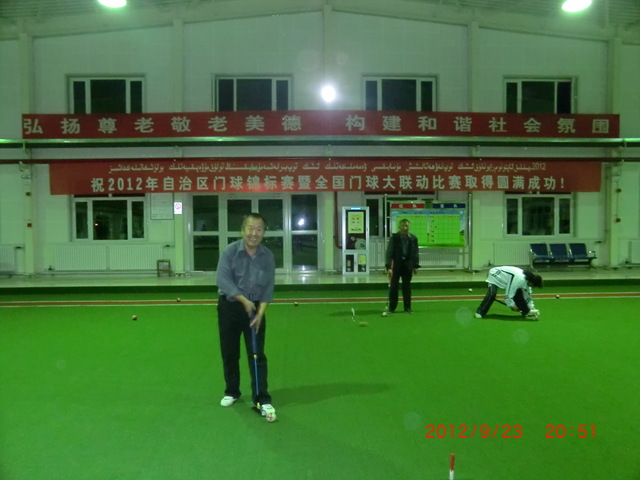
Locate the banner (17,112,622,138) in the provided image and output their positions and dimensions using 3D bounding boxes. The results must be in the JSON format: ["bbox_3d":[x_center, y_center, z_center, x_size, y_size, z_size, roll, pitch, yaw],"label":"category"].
[{"bbox_3d":[0.163,-3.429,15.850,17.800,0.750,0.050,-1,2,-2],"label":"banner"}]

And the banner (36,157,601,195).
[{"bbox_3d":[0.280,-1.895,15.800,16.400,0.970,0.050,-1,2,-2],"label":"banner"}]

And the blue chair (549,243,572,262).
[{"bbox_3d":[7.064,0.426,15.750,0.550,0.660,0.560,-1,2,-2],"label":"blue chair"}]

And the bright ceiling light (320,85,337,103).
[{"bbox_3d":[0.247,-4.262,15.600,0.430,0.460,0.300,-1,2,-2],"label":"bright ceiling light"}]

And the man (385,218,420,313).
[{"bbox_3d":[1.486,0.463,9.600,0.580,1.650,0.360,0,2,3],"label":"man"}]

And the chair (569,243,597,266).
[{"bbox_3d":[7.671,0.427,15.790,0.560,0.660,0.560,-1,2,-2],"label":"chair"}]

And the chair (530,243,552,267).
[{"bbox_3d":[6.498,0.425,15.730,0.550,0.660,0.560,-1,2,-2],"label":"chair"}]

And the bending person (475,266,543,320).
[{"bbox_3d":[3.199,0.866,9.100,1.050,0.850,0.500,0,2,6],"label":"bending person"}]

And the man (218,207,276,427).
[{"bbox_3d":[-0.647,0.620,4.720,0.520,1.690,0.460,-1,2,-12],"label":"man"}]

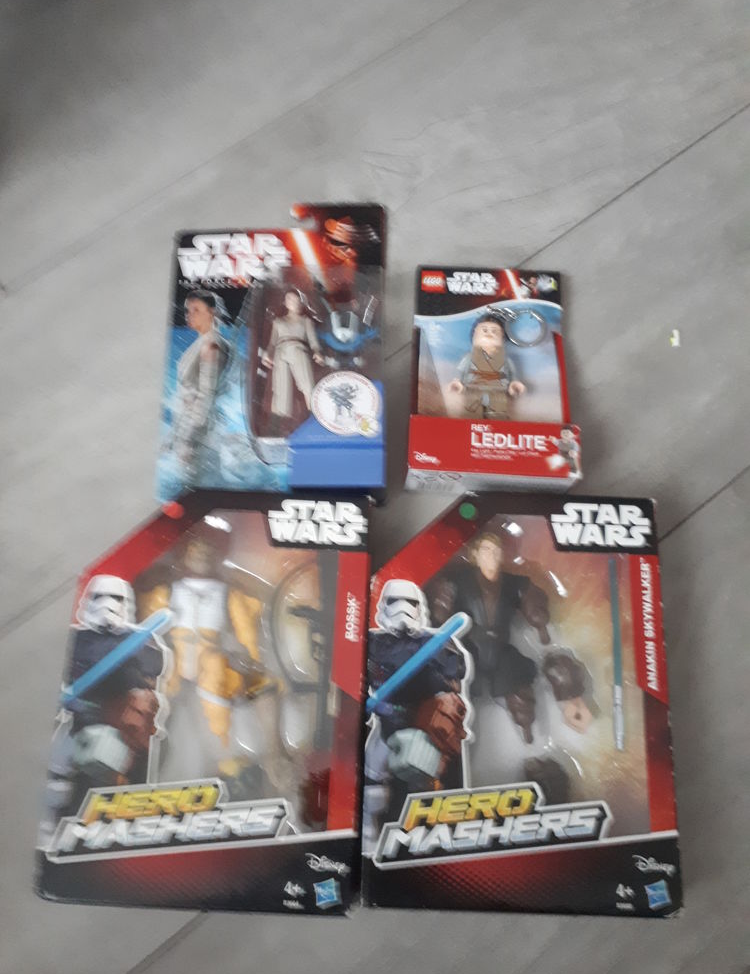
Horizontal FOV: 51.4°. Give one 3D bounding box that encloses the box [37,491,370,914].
[{"bbox_3d":[-0.083,0.109,0.424,0.153,0.054,0.206,2,75,1],"label":"box"}]

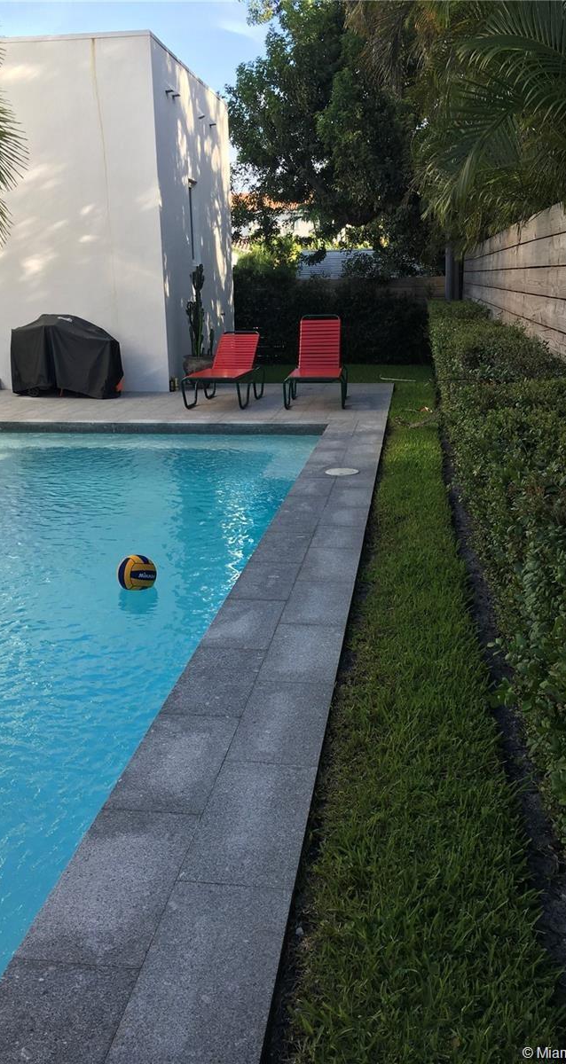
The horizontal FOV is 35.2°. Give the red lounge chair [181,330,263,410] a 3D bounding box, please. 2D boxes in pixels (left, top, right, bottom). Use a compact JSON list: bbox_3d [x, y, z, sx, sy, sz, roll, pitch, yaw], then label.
[{"bbox_3d":[-0.702,-2.077,11.351,0.690,0.830,1.870,1,16,9],"label":"red lounge chair"}]

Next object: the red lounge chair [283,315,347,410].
[{"bbox_3d":[0.433,-2.132,11.083,0.690,1.040,1.740,1,16,6],"label":"red lounge chair"}]

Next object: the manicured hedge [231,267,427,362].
[{"bbox_3d":[0.904,-3.975,16.432,3.550,1.640,0.850,1,16,8],"label":"manicured hedge"}]

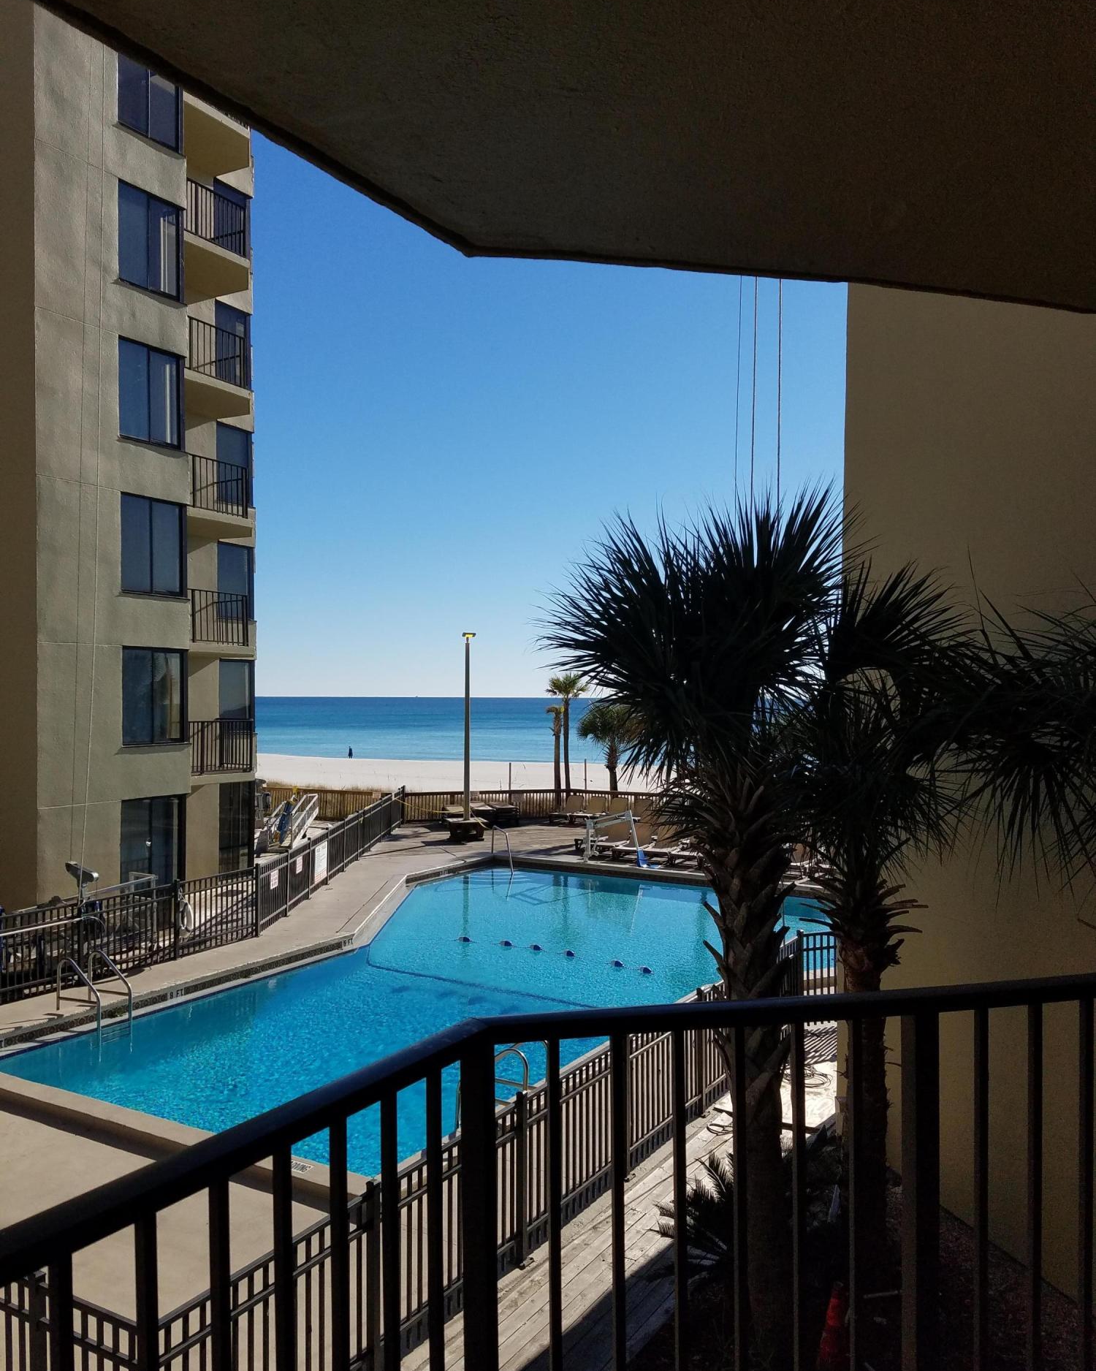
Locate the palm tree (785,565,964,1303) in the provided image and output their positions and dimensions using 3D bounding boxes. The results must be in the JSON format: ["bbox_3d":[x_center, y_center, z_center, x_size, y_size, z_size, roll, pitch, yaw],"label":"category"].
[{"bbox_3d":[2.450,1.740,8.150,1.500,5.300,1.500,0,-1,0],"label":"palm tree"}]

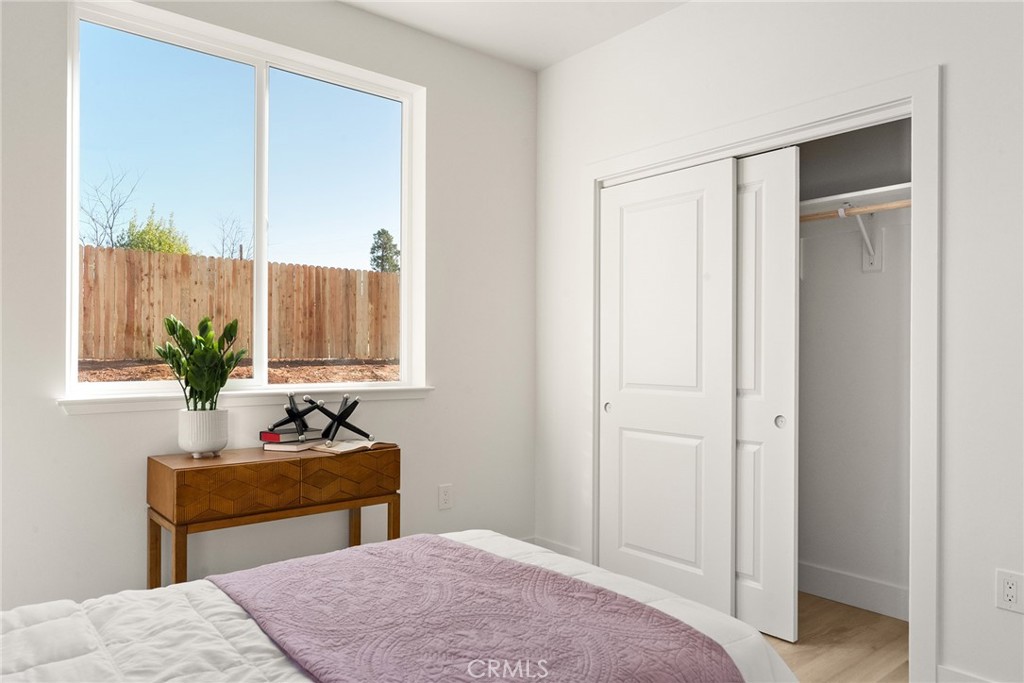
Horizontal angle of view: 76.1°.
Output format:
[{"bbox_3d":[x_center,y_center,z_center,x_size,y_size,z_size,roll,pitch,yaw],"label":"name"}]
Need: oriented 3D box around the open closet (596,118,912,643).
[{"bbox_3d":[1.158,0.194,3.047,0.640,2.065,1.490,1,0,-40],"label":"open closet"}]

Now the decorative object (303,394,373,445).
[{"bbox_3d":[-0.735,0.334,2.826,0.285,0.210,0.250,0,0,-23],"label":"decorative object"}]

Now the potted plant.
[{"bbox_3d":[-1.180,0.168,2.505,0.330,0.540,0.300,0,0,-18],"label":"potted plant"}]

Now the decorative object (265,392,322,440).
[{"bbox_3d":[-0.914,0.317,2.785,0.235,0.200,0.210,0,0,-18],"label":"decorative object"}]

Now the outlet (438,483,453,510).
[{"bbox_3d":[-0.338,0.803,3.370,0.076,0.125,0.010,1,0,-40],"label":"outlet"}]

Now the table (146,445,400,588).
[{"bbox_3d":[-0.915,0.827,2.591,0.845,0.769,0.350,1,0,-39],"label":"table"}]

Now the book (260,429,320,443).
[{"bbox_3d":[-0.929,0.398,2.789,0.135,0.039,0.200,0,0,41],"label":"book"}]

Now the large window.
[{"bbox_3d":[-1.044,-0.523,2.856,1.500,1.480,0.120,1,0,-40],"label":"large window"}]

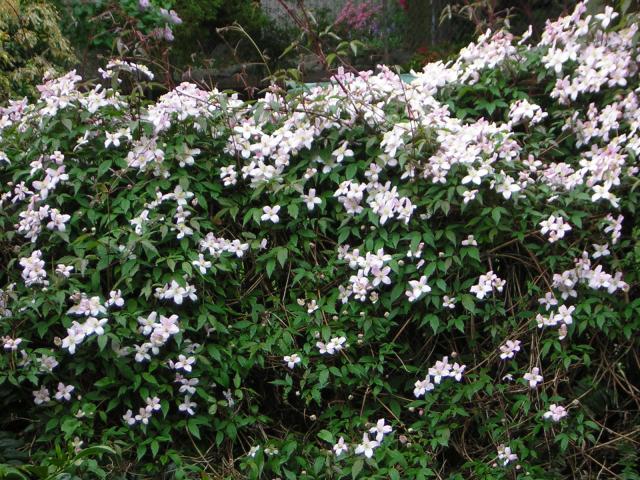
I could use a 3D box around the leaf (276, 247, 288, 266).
[{"bbox_3d":[-0.101,0.044,5.350,0.032,0.052,0.020,1,-17,6],"label":"leaf"}]

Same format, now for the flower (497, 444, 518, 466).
[{"bbox_3d":[0.465,0.534,4.950,0.054,0.054,0.028,-3,-11,-16],"label":"flower"}]

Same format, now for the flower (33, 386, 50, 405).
[{"bbox_3d":[-0.711,0.397,5.100,0.046,0.046,0.025,1,-9,3],"label":"flower"}]

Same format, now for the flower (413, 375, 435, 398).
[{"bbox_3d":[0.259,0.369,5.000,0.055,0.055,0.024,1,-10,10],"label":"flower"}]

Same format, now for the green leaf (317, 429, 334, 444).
[{"bbox_3d":[0.015,0.531,5.400,0.048,0.042,0.022,1,-30,7],"label":"green leaf"}]

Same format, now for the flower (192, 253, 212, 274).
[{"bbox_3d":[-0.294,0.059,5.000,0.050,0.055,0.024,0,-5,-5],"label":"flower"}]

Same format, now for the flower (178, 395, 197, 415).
[{"bbox_3d":[-0.335,0.416,5.050,0.045,0.051,0.025,1,-21,7],"label":"flower"}]

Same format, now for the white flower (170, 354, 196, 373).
[{"bbox_3d":[-0.338,0.306,4.950,0.060,0.048,0.026,-1,-21,-3],"label":"white flower"}]

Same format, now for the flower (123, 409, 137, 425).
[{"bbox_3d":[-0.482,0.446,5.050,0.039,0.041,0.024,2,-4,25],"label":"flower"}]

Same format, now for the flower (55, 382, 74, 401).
[{"bbox_3d":[-0.691,0.410,5.400,0.053,0.048,0.022,0,-8,-3],"label":"flower"}]

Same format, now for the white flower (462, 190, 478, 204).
[{"bbox_3d":[0.400,-0.113,5.300,0.042,0.036,0.025,1,-14,9],"label":"white flower"}]

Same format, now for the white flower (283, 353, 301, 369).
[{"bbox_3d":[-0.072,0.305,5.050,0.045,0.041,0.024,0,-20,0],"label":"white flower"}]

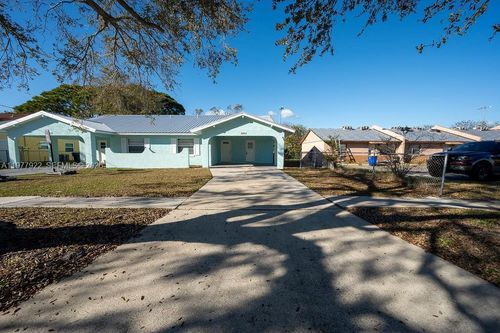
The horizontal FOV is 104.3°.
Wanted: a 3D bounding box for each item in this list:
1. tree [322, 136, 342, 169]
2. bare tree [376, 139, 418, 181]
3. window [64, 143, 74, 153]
[{"bbox_3d":[6.366,-1.065,15.000,1.550,2.450,1.500,0,5,0],"label":"tree"},{"bbox_3d":[7.815,-0.397,10.300,2.200,2.150,2.000,0,5,0],"label":"bare tree"},{"bbox_3d":[-20.404,-2.128,22.000,0.120,1.060,1.050,0,5,0],"label":"window"}]

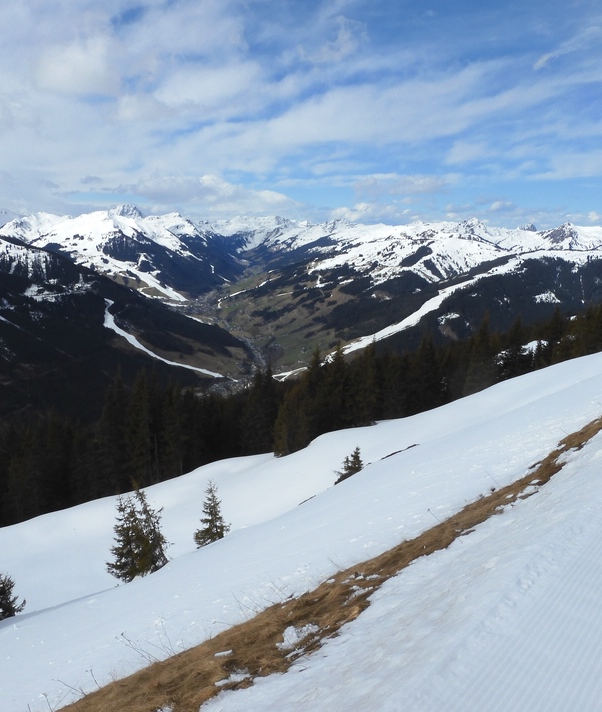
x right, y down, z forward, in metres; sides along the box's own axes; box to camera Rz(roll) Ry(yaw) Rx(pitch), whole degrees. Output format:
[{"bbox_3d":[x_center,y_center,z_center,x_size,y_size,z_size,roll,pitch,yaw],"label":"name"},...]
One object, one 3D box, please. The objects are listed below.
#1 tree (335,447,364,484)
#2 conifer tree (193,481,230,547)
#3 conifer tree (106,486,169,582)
[{"bbox_3d":[1.834,4.078,24.899,1.131,1.366,0.962,1,10,4],"label":"tree"},{"bbox_3d":[-2.519,4.479,18.536,1.060,2.047,1.007,-1,10,-8],"label":"conifer tree"},{"bbox_3d":[-4.041,4.381,16.276,1.487,2.738,1.264,-3,10,-15],"label":"conifer tree"}]

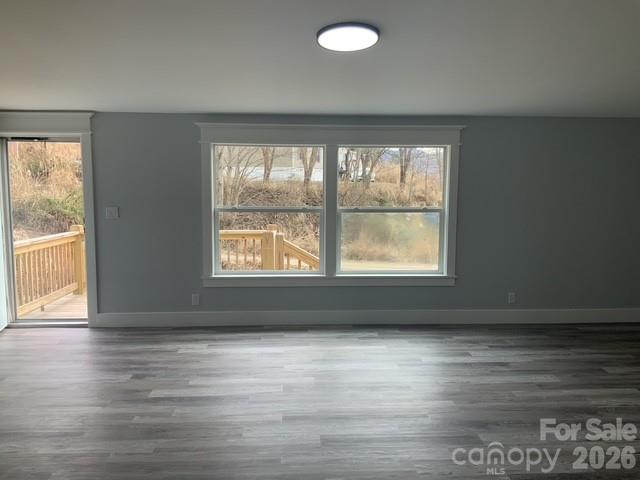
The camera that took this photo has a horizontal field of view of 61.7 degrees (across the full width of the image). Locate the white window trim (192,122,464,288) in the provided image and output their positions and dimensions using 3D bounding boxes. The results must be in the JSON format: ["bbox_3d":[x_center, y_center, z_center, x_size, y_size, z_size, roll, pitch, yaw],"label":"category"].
[{"bbox_3d":[0.124,-0.347,5.628,2.701,1.676,0.110,0,6,-3],"label":"white window trim"}]

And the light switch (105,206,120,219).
[{"bbox_3d":[-2.128,-0.276,5.493,0.122,0.118,0.014,0,6,-3],"label":"light switch"}]

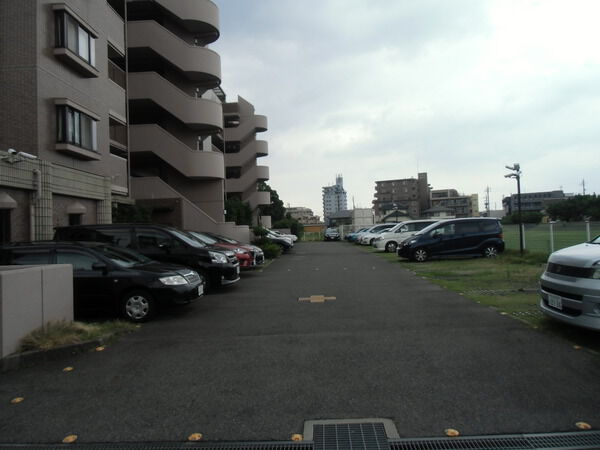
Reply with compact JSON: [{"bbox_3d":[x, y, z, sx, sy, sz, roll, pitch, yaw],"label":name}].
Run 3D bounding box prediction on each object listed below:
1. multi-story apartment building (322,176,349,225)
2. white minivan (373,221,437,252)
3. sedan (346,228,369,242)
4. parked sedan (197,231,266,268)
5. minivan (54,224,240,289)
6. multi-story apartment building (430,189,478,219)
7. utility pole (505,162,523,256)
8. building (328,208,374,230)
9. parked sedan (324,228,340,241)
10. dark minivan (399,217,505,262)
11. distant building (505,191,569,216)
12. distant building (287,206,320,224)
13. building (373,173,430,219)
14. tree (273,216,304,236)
[{"bbox_3d":[25.695,-14.683,300.235,17.000,39.000,16.000,-2,-1,6],"label":"multi-story apartment building"},{"bbox_3d":[6.465,0.663,23.393,4.600,1.730,1.710,-2,-1,1],"label":"white minivan"},{"bbox_3d":[6.772,1.121,41.488,4.300,1.460,1.690,-2,-1,1],"label":"sedan"},{"bbox_3d":[-3.500,1.010,15.700,4.400,1.470,1.700,-2,0,2],"label":"parked sedan"},{"bbox_3d":[-3.999,0.847,11.139,4.620,1.850,1.720,-2,-1,3],"label":"minivan"},{"bbox_3d":[65.841,-6.500,178.108,18.000,16.500,14.000,-2,-1,34],"label":"multi-story apartment building"},{"bbox_3d":[8.780,-0.601,17.000,0.700,3.800,0.400,-2,0,-9],"label":"utility pole"},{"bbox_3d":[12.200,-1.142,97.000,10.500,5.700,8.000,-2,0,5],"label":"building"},{"bbox_3d":[3.620,0.965,46.800,1.700,1.450,4.500,-2,0,2],"label":"parked sedan"},{"bbox_3d":[6.000,0.546,17.200,4.220,1.715,1.700,-2,0,2],"label":"dark minivan"},{"bbox_3d":[93.000,-6.929,165.000,23.000,12.200,11.000,-2,0,35],"label":"distant building"},{"bbox_3d":[1.705,-2.411,225.056,18.000,14.000,14.000,-2,-1,9],"label":"distant building"},{"bbox_3d":[41.532,-8.787,170.140,21.000,22.500,15.000,-2,-1,18],"label":"building"},{"bbox_3d":[-1.350,0.478,47.500,3.800,2.800,3.600,-2,0,0],"label":"tree"}]

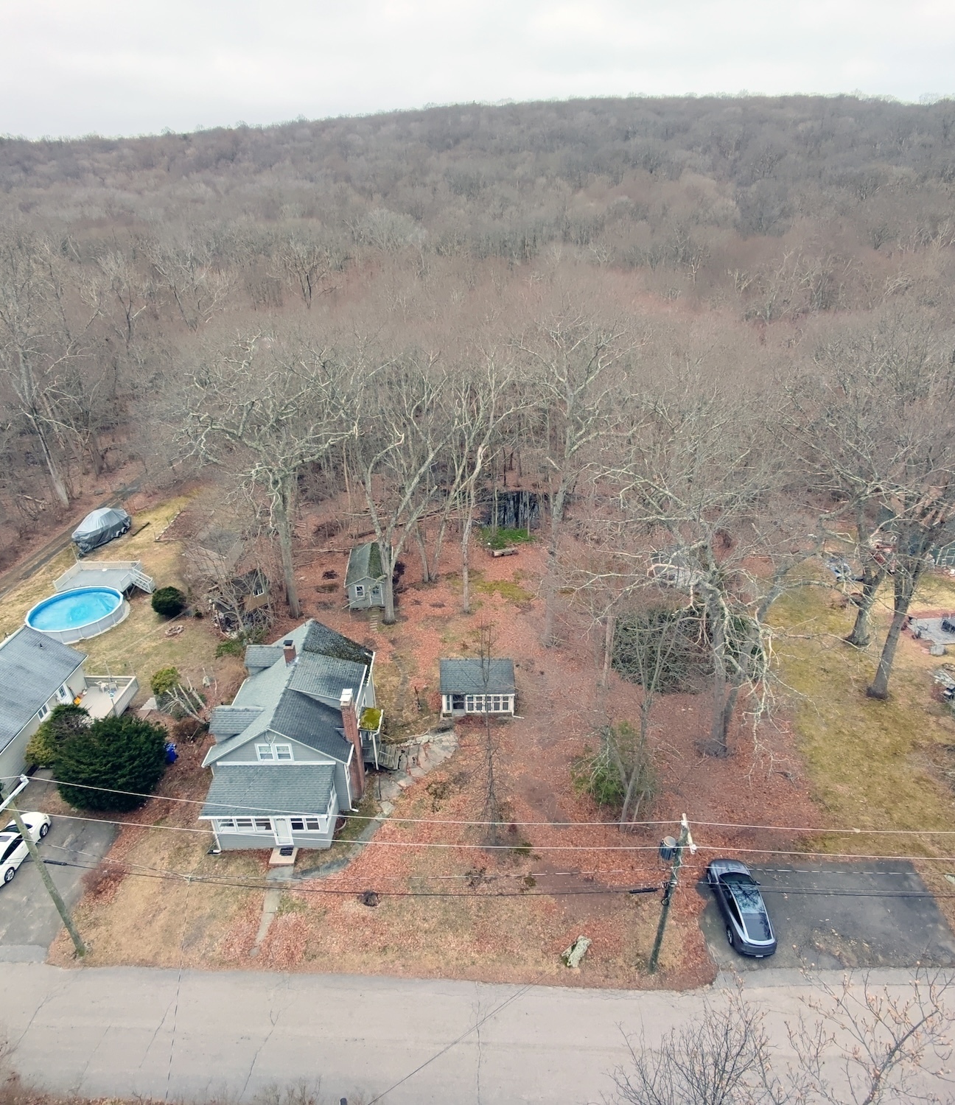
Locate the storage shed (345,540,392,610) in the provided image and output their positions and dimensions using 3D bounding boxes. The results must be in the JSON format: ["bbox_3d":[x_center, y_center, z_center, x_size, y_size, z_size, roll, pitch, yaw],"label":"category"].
[{"bbox_3d":[-9.591,2.119,61.179,3.800,3.400,6.400,-2,28,-4],"label":"storage shed"}]

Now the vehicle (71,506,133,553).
[{"bbox_3d":[-40.052,-2.334,72.795,2.350,2.400,6.900,8,29,15],"label":"vehicle"}]

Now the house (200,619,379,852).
[{"bbox_3d":[-10.732,10.313,41.642,9.000,6.800,13.400,0,28,1],"label":"house"}]

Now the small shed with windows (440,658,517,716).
[{"bbox_3d":[0.001,8.949,47.681,5.000,3.550,4.200,0,28,0],"label":"small shed with windows"}]

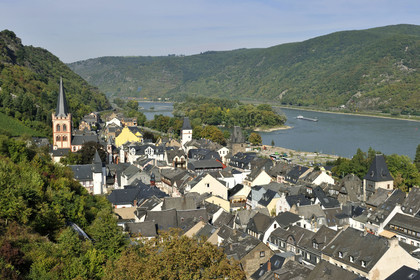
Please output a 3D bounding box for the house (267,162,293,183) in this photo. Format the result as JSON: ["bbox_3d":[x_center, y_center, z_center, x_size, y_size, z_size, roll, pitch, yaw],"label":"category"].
[{"bbox_3d":[33.404,15.726,238.602,9.000,11.000,14.000,-3,6,-28],"label":"house"}]

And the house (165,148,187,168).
[{"bbox_3d":[-19.200,11.930,278.480,11.000,13.000,9.500,-2,6,-23],"label":"house"}]

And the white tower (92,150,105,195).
[{"bbox_3d":[-44.444,14.368,208.333,3.700,19.500,3.700,-2,6,-23],"label":"white tower"}]

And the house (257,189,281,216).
[{"bbox_3d":[21.423,22.222,179.954,8.000,9.300,6.200,-3,6,-28],"label":"house"}]

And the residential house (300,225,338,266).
[{"bbox_3d":[28.600,26.630,124.880,11.000,12.000,7.200,-3,6,-30],"label":"residential house"}]

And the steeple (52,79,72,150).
[{"bbox_3d":[-86.000,-12.220,306.170,10.000,48.000,10.000,-1,5,-12],"label":"steeple"}]

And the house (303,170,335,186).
[{"bbox_3d":[45.615,17.798,220.718,11.000,10.300,8.000,-3,6,-28],"label":"house"}]

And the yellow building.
[{"bbox_3d":[-56.000,-1.930,363.360,16.000,17.000,15.000,1,5,12],"label":"yellow building"}]

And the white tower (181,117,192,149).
[{"bbox_3d":[-14.955,-2.195,341.358,6.500,27.000,6.500,-1,6,-11],"label":"white tower"}]

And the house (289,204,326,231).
[{"bbox_3d":[30.638,24.186,160.051,9.300,9.200,7.500,-3,6,-28],"label":"house"}]

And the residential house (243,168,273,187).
[{"bbox_3d":[19.000,17.850,219.870,10.500,12.000,11.000,-3,6,-30],"label":"residential house"}]

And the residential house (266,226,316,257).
[{"bbox_3d":[22.100,26.940,132.340,9.000,10.000,13.000,-3,6,-30],"label":"residential house"}]

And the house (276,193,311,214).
[{"bbox_3d":[28.000,22.750,172.220,9.500,11.000,7.500,-2,6,-20],"label":"house"}]

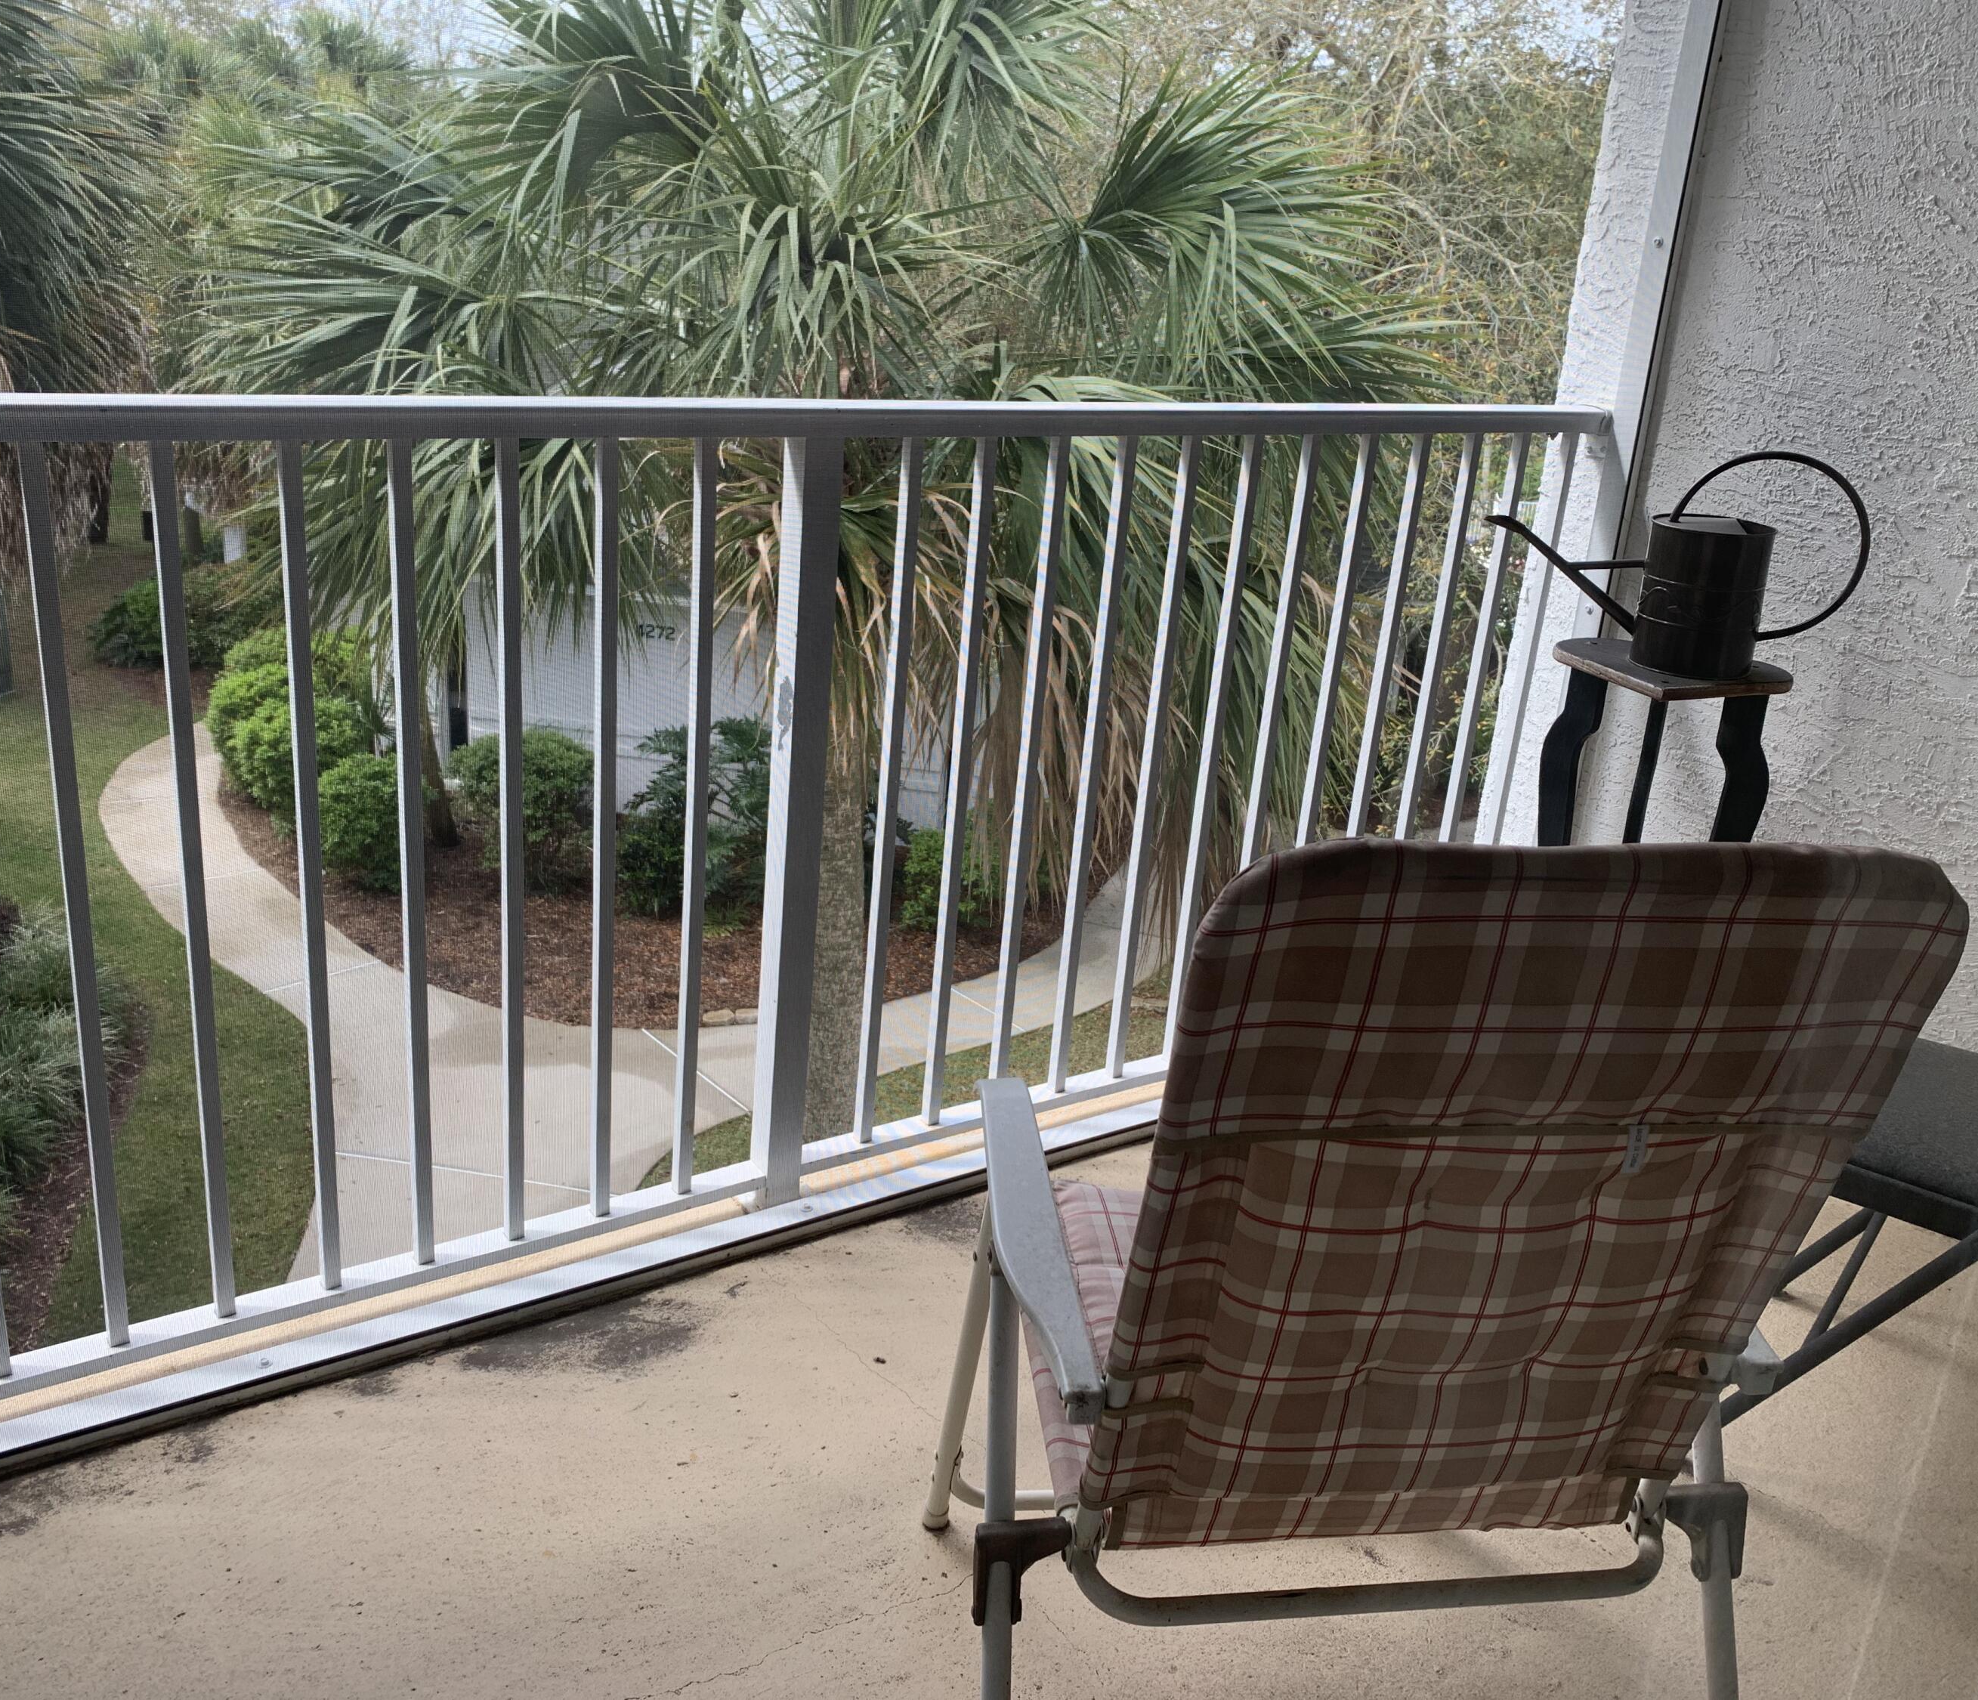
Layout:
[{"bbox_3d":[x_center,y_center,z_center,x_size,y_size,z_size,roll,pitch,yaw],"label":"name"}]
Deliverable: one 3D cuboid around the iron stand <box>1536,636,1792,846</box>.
[{"bbox_3d":[0.942,0.092,2.580,0.336,0.786,0.315,-5,22,-25],"label":"iron stand"}]

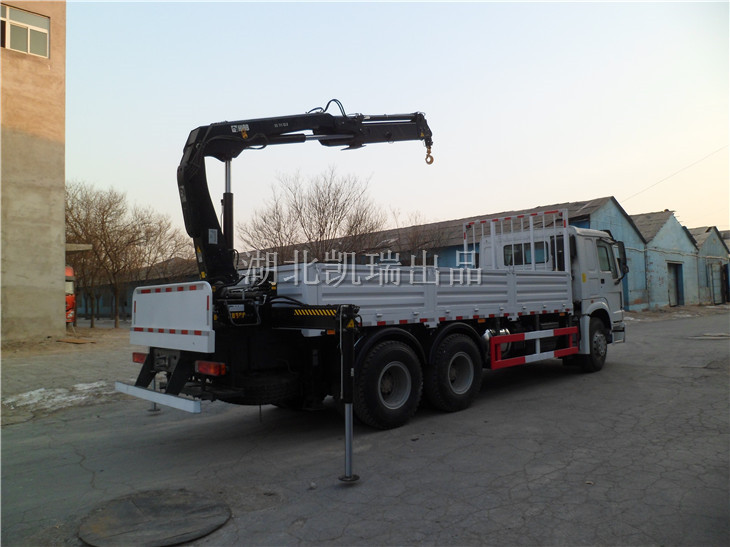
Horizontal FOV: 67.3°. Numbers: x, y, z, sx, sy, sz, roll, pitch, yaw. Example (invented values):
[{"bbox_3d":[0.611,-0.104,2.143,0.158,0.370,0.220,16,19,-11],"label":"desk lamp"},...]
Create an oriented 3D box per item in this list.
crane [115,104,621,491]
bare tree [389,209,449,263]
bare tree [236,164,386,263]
[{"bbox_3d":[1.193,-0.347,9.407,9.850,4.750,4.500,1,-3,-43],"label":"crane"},{"bbox_3d":[3.776,-0.551,36.838,4.200,7.410,4.000,-2,-3,0],"label":"bare tree"},{"bbox_3d":[-3.128,-1.690,33.786,9.000,9.780,8.200,-2,-3,0],"label":"bare tree"}]

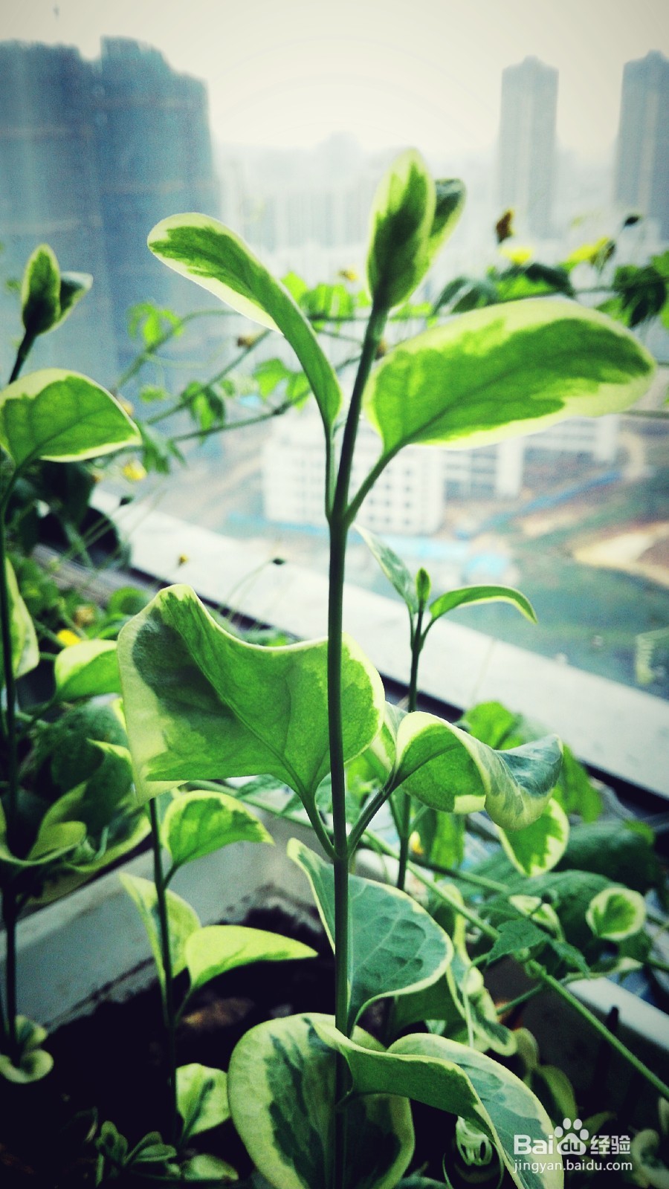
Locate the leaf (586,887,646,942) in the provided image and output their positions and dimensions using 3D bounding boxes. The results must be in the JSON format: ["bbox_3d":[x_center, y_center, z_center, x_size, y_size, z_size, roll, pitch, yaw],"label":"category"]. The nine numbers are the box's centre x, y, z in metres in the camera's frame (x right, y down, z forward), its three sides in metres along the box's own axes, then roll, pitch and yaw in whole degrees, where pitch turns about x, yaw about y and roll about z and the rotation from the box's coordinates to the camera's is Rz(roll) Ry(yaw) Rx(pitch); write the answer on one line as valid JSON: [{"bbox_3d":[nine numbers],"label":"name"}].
[{"bbox_3d":[0.102,0.117,0.310,0.022,0.019,0.009,3,9,19],"label":"leaf"}]

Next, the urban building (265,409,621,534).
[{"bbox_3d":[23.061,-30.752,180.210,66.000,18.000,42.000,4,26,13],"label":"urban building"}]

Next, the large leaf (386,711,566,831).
[{"bbox_3d":[0.038,0.046,0.225,0.043,0.024,0.024,-2,25,0],"label":"large leaf"}]

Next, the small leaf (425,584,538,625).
[{"bbox_3d":[0.044,0.003,0.255,0.031,0.009,0.012,-2,25,0],"label":"small leaf"}]

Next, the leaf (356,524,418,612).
[{"bbox_3d":[0.016,-0.008,0.262,0.008,0.029,0.012,-34,0,34],"label":"leaf"}]

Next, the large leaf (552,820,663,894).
[{"bbox_3d":[0.109,0.105,0.340,0.041,0.020,0.026,-2,25,0],"label":"large leaf"}]

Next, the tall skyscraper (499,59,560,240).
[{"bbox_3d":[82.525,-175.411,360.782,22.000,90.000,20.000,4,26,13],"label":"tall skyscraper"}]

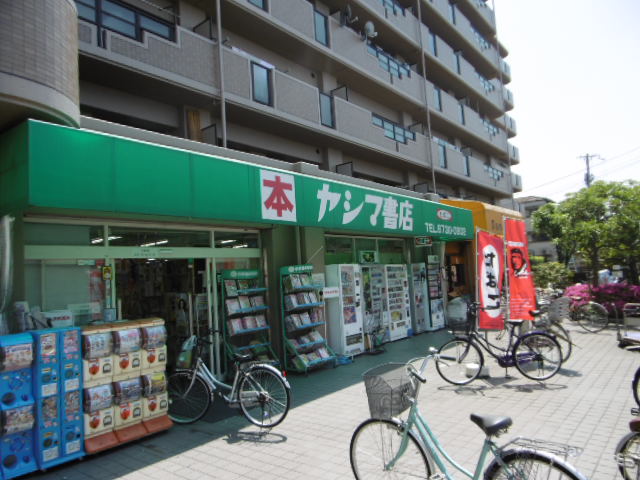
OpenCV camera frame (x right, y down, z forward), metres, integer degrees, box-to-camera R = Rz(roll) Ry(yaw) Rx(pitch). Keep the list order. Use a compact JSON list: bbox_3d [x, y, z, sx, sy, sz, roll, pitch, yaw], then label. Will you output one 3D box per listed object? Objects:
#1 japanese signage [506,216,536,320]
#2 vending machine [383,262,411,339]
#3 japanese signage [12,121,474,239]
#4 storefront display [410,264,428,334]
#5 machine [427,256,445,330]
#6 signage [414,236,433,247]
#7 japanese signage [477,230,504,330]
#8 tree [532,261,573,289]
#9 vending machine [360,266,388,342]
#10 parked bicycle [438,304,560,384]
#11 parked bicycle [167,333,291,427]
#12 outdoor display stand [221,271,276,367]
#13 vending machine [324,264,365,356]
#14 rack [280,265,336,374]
[{"bbox_3d":[3.327,0.480,7.400,0.550,1.720,0.100,-1,-5,-22],"label":"japanese signage"},{"bbox_3d":[1.770,1.565,11.266,0.650,1.830,1.040,-7,-6,40],"label":"vending machine"},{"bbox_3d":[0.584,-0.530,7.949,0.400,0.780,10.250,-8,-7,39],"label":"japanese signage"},{"bbox_3d":[2.615,1.626,12.505,0.500,1.860,0.660,-8,-7,39],"label":"storefront display"},{"bbox_3d":[3.163,1.508,12.751,0.450,2.040,0.720,-7,-6,40],"label":"machine"},{"bbox_3d":[2.865,0.062,12.103,0.490,0.250,0.100,-7,-6,40],"label":"signage"},{"bbox_3d":[2.775,0.639,7.169,0.570,1.640,0.100,-1,-5,-25],"label":"japanese signage"},{"bbox_3d":[7.768,1.605,14.934,1.600,1.650,1.500,-6,-6,27],"label":"tree"},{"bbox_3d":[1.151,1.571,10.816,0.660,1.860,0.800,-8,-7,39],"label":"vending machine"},{"bbox_3d":[2.461,1.458,6.142,1.780,1.100,0.580,-4,-5,8],"label":"parked bicycle"},{"bbox_3d":[-1.121,1.597,5.095,1.760,1.030,0.550,-5,-5,17],"label":"parked bicycle"},{"bbox_3d":[-1.225,1.431,7.803,0.670,1.840,0.740,-7,-6,40],"label":"outdoor display stand"},{"bbox_3d":[0.459,1.499,9.539,0.600,1.870,0.720,-8,-7,39],"label":"vending machine"},{"bbox_3d":[-0.229,1.416,8.158,0.680,1.880,0.580,1,-7,-42],"label":"rack"}]

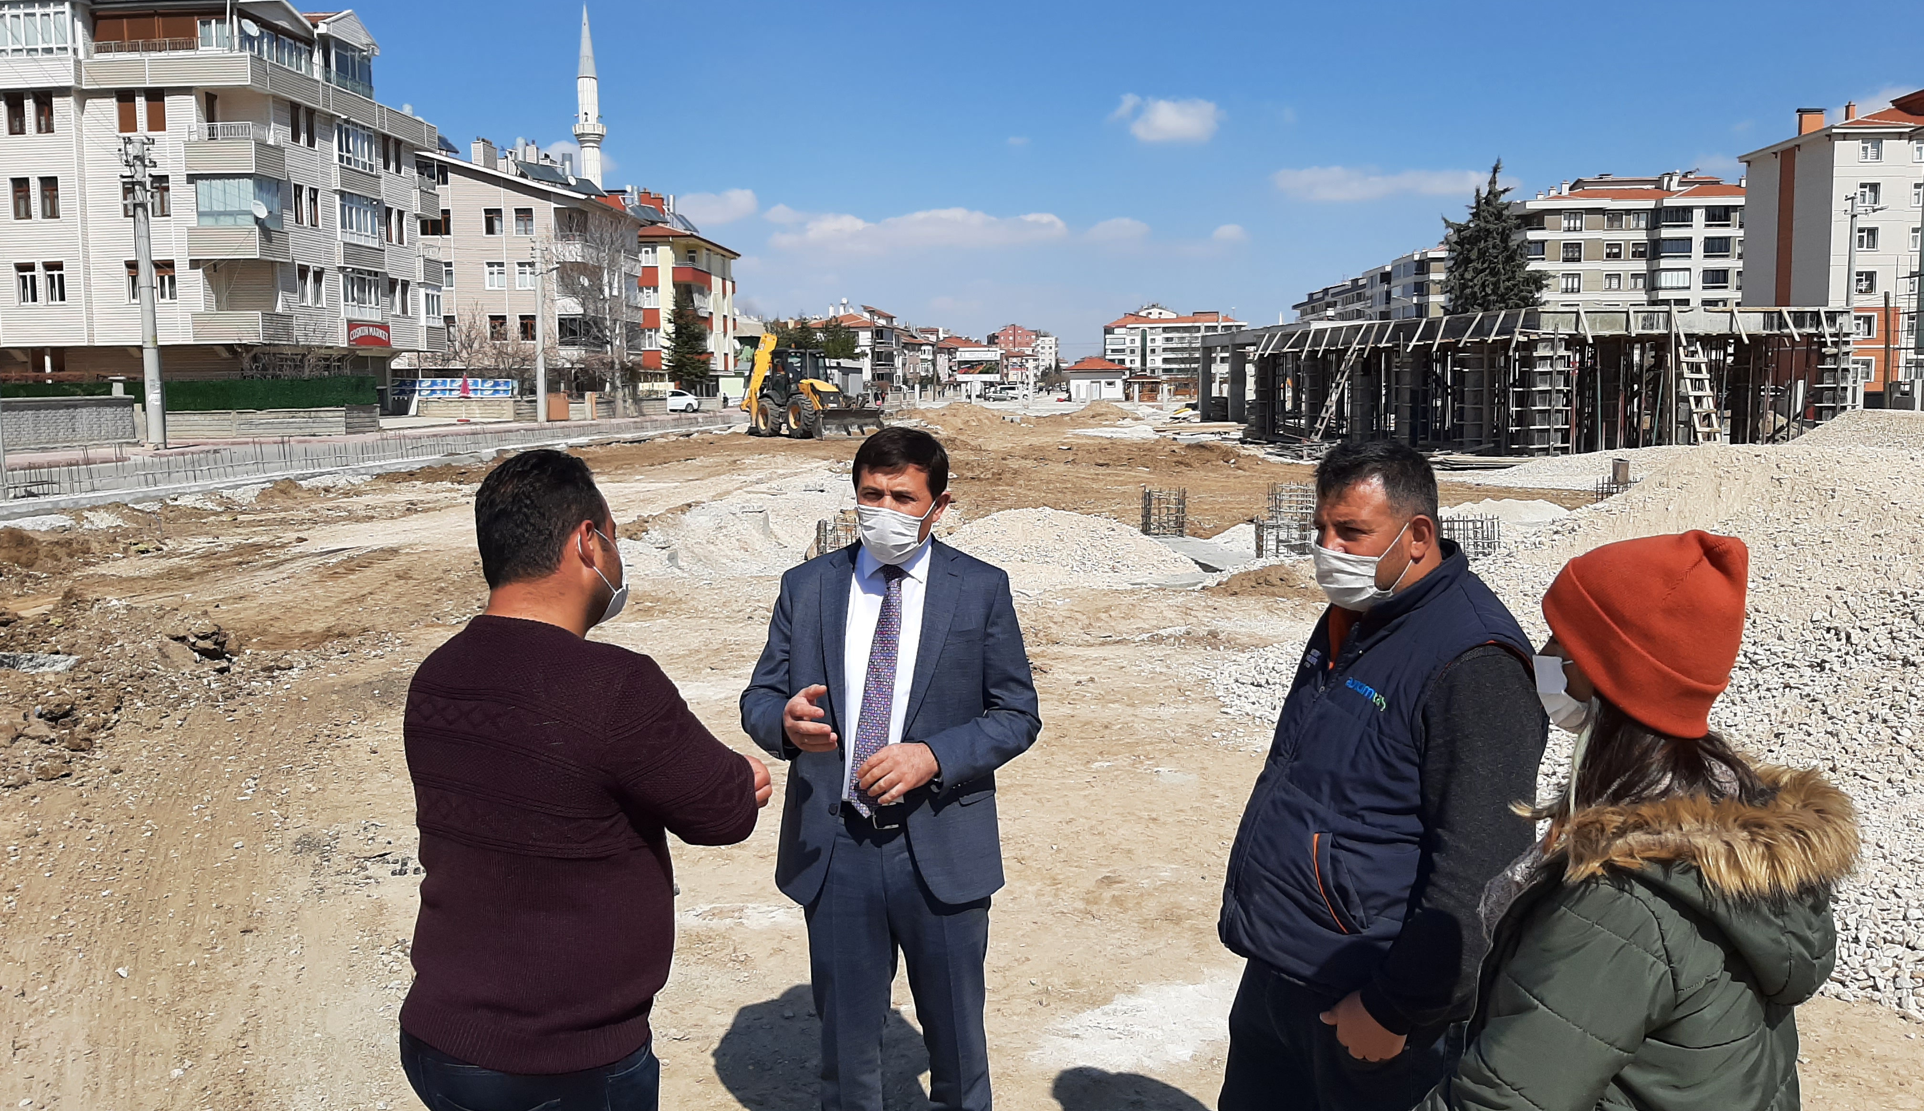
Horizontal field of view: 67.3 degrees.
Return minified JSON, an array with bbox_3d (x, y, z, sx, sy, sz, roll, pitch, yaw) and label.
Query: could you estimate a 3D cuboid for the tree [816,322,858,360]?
[{"bbox_3d":[-12.567,-19.456,146.731,4.265,8.452,4.265,1,7,5],"label":"tree"}]

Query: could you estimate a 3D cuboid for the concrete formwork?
[{"bbox_3d":[17.100,-5.870,49.100,9.200,3.700,23.600,-2,7,-11],"label":"concrete formwork"}]

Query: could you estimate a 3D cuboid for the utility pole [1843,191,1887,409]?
[{"bbox_3d":[35.400,-9.696,57.001,1.750,9.000,0.600,-1,6,0],"label":"utility pole"}]

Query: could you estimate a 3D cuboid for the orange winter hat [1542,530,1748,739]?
[{"bbox_3d":[0.782,0.087,1.650,0.195,0.195,0.225,-8,40,-48],"label":"orange winter hat"}]

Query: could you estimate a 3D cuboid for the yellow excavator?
[{"bbox_3d":[-5.169,-5.926,50.200,2.400,3.650,5.900,-5,8,-36],"label":"yellow excavator"}]

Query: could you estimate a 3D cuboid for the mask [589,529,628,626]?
[{"bbox_3d":[-0.531,0.032,2.100,0.140,0.130,0.110,5,8,36],"label":"mask"}]

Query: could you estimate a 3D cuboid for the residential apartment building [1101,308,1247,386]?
[{"bbox_3d":[62.773,-61.226,425.000,42.000,24.000,17.000,0,7,4],"label":"residential apartment building"}]

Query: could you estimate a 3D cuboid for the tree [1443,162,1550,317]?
[{"bbox_3d":[26.845,-13.248,72.950,5.384,13.015,5.384,1,7,5],"label":"tree"}]

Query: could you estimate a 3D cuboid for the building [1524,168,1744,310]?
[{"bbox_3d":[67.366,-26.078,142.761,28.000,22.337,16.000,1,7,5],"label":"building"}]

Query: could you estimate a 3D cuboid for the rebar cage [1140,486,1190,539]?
[{"bbox_3d":[2.468,-0.540,17.600,0.500,0.620,0.420,-2,7,-10],"label":"rebar cage"}]

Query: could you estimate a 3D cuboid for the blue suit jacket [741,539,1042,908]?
[{"bbox_3d":[-0.143,0.340,2.880,0.600,0.760,0.400,0,7,3],"label":"blue suit jacket"}]

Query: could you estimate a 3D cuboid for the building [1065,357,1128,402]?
[{"bbox_3d":[13.851,-18.444,151.784,6.809,4.432,5.800,1,7,5],"label":"building"}]

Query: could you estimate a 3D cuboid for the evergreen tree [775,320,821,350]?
[{"bbox_3d":[-19.274,-23.076,170.000,5.600,9.200,5.600,0,7,0],"label":"evergreen tree"}]

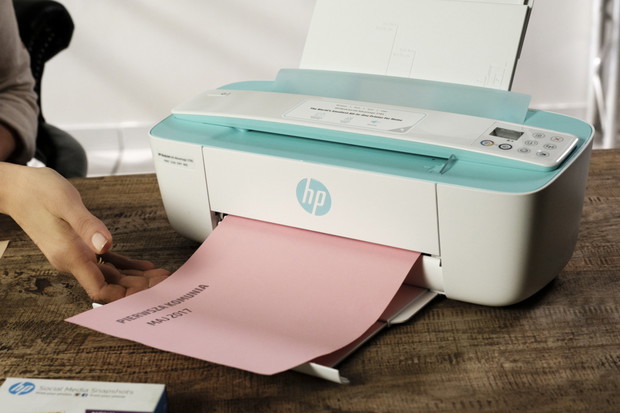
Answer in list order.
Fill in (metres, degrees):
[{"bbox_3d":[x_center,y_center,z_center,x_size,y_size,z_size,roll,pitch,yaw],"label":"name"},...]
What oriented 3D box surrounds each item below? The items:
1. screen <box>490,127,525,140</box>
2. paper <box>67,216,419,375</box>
[{"bbox_3d":[0.168,-0.062,0.850,0.026,0.004,0.015,12,38,30],"label":"screen"},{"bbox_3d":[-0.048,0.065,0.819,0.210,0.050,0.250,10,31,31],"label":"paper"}]

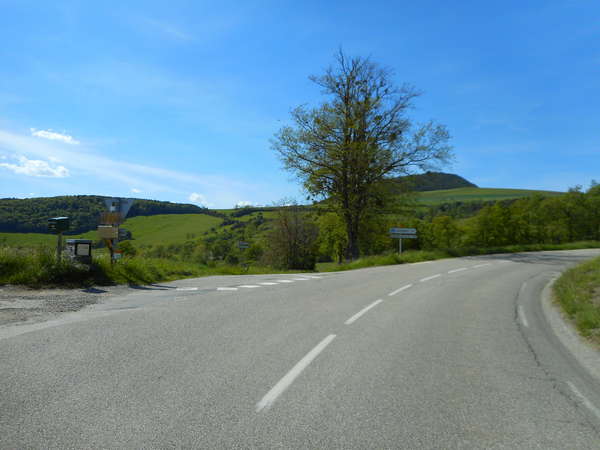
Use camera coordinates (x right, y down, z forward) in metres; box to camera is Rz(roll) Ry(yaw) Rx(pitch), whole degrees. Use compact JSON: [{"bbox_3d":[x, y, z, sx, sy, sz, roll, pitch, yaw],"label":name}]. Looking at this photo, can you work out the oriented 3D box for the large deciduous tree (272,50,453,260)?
[{"bbox_3d":[4.760,-5.331,33.000,13.500,16.100,12.300,0,-1,0],"label":"large deciduous tree"}]

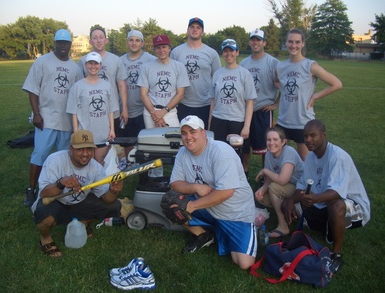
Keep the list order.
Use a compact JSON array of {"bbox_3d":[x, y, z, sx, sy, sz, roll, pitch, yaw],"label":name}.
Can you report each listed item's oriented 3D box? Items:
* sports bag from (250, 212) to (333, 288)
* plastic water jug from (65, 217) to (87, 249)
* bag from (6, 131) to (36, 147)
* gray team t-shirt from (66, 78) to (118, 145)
[{"bbox_3d":[0.765,0.795,2.865,0.480,0.255,0.280,8,15,29],"label":"sports bag"},{"bbox_3d":[-0.965,0.702,3.287,0.157,0.245,0.157,7,15,28],"label":"plastic water jug"},{"bbox_3d":[-2.846,-0.121,6.758,0.580,0.220,0.360,0,13,0],"label":"bag"},{"bbox_3d":[-0.980,-0.340,3.883,0.505,0.640,0.280,-3,13,-14],"label":"gray team t-shirt"}]

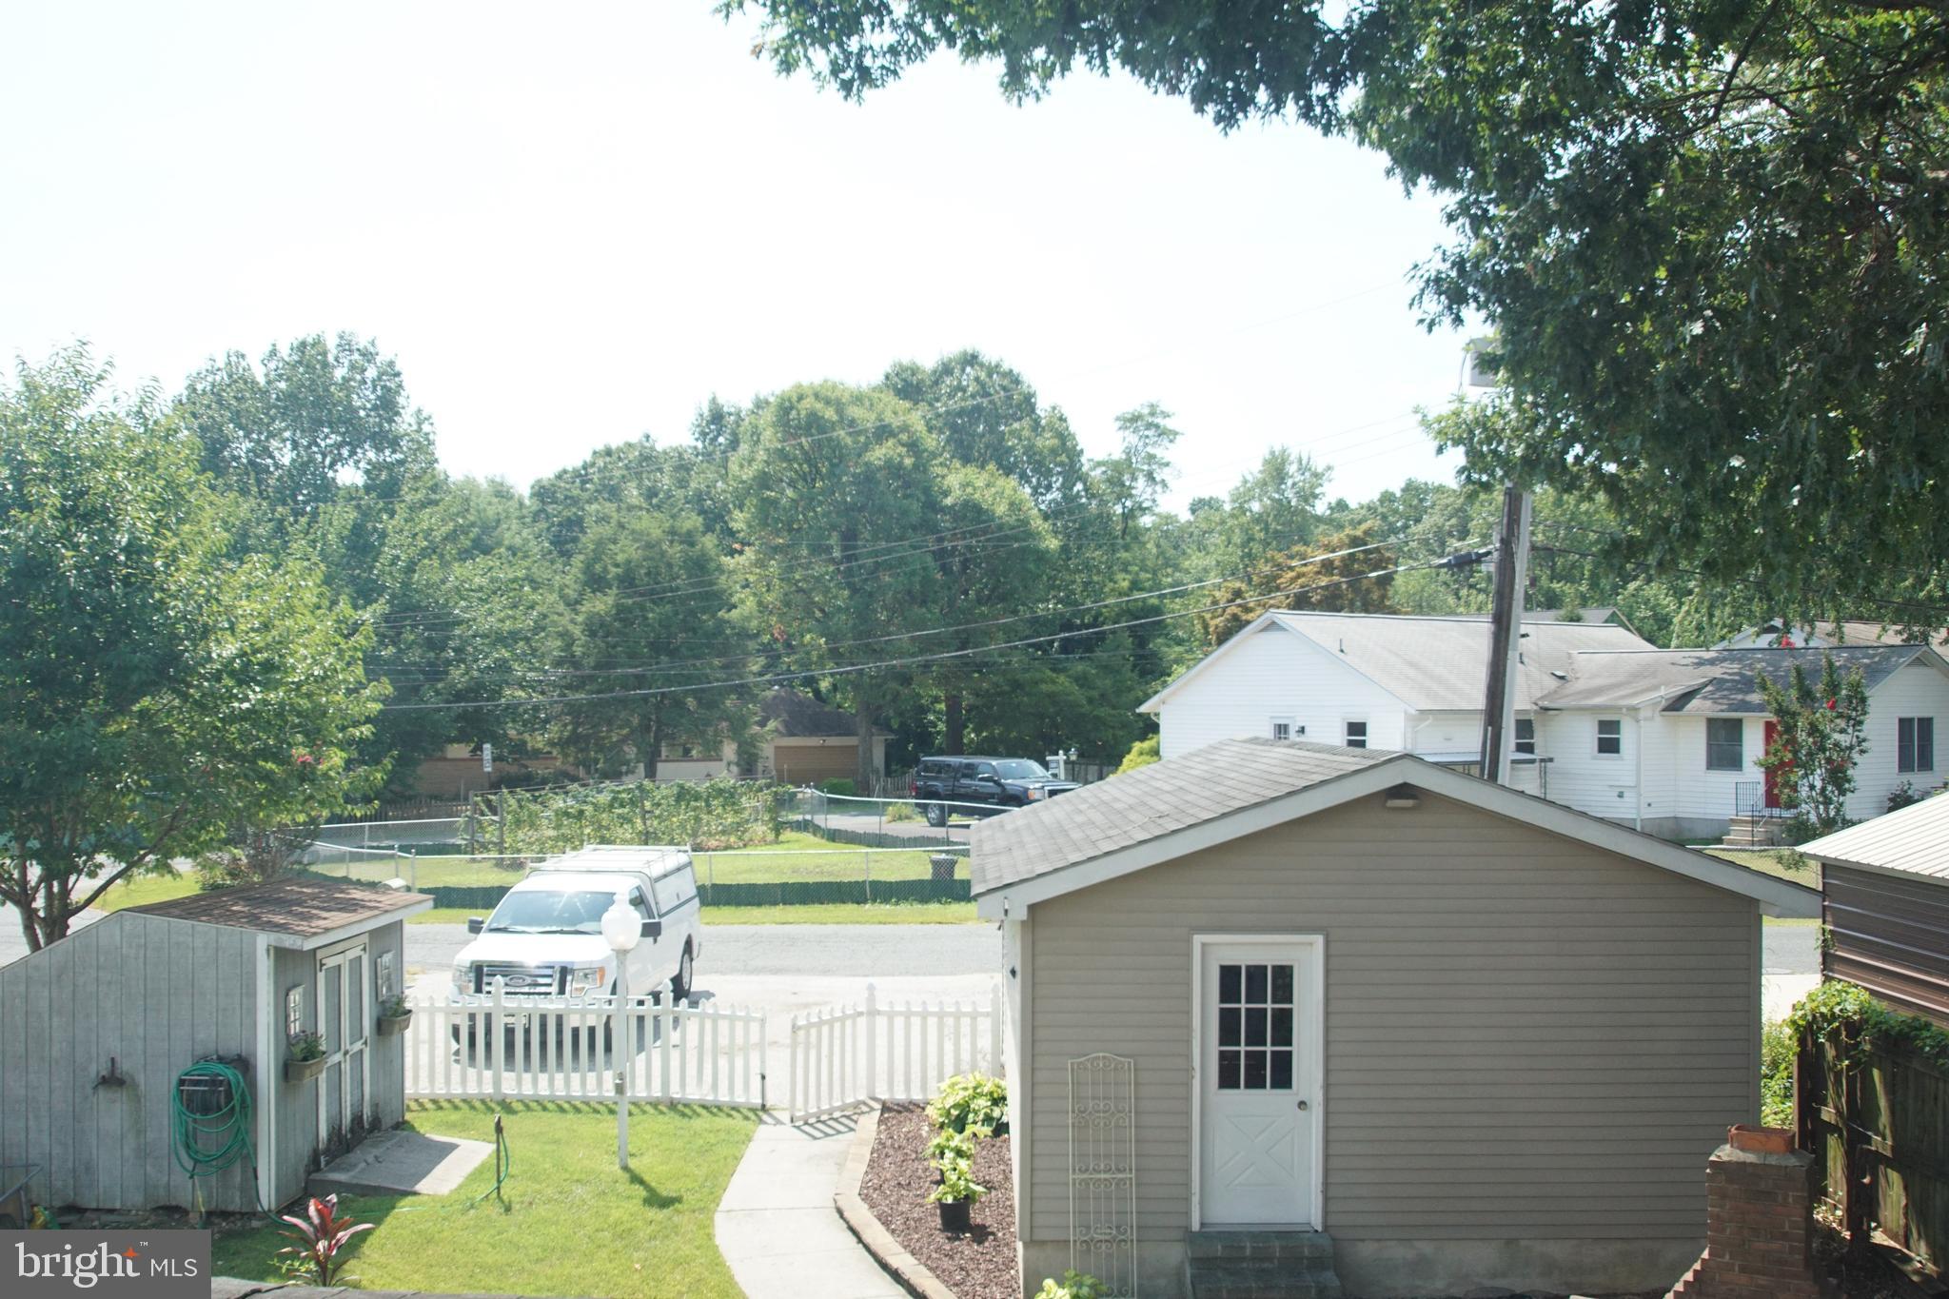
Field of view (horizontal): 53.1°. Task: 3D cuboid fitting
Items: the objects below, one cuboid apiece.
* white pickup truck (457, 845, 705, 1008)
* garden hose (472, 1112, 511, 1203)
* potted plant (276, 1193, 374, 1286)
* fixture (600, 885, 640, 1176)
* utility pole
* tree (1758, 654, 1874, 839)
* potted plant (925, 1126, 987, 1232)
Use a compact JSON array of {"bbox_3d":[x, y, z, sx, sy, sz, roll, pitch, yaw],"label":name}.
[{"bbox_3d":[-5.110,3.880,25.950,2.060,2.060,5.750,0,-1,3],"label":"white pickup truck"},{"bbox_3d":[-4.190,4.420,16.900,0.320,0.780,0.220,0,-1,0],"label":"garden hose"},{"bbox_3d":[-4.770,4.370,14.300,0.680,0.750,0.640,0,-1,0],"label":"potted plant"},{"bbox_3d":[-3.250,3.505,17.900,0.370,2.550,0.370,0,-1,0],"label":"fixture"},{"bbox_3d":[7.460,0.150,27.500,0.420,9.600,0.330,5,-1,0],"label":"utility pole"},{"bbox_3d":[18.500,2.270,43.000,2.500,4.500,2.400,0,-1,0],"label":"tree"},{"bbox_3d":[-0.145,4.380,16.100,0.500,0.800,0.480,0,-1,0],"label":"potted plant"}]

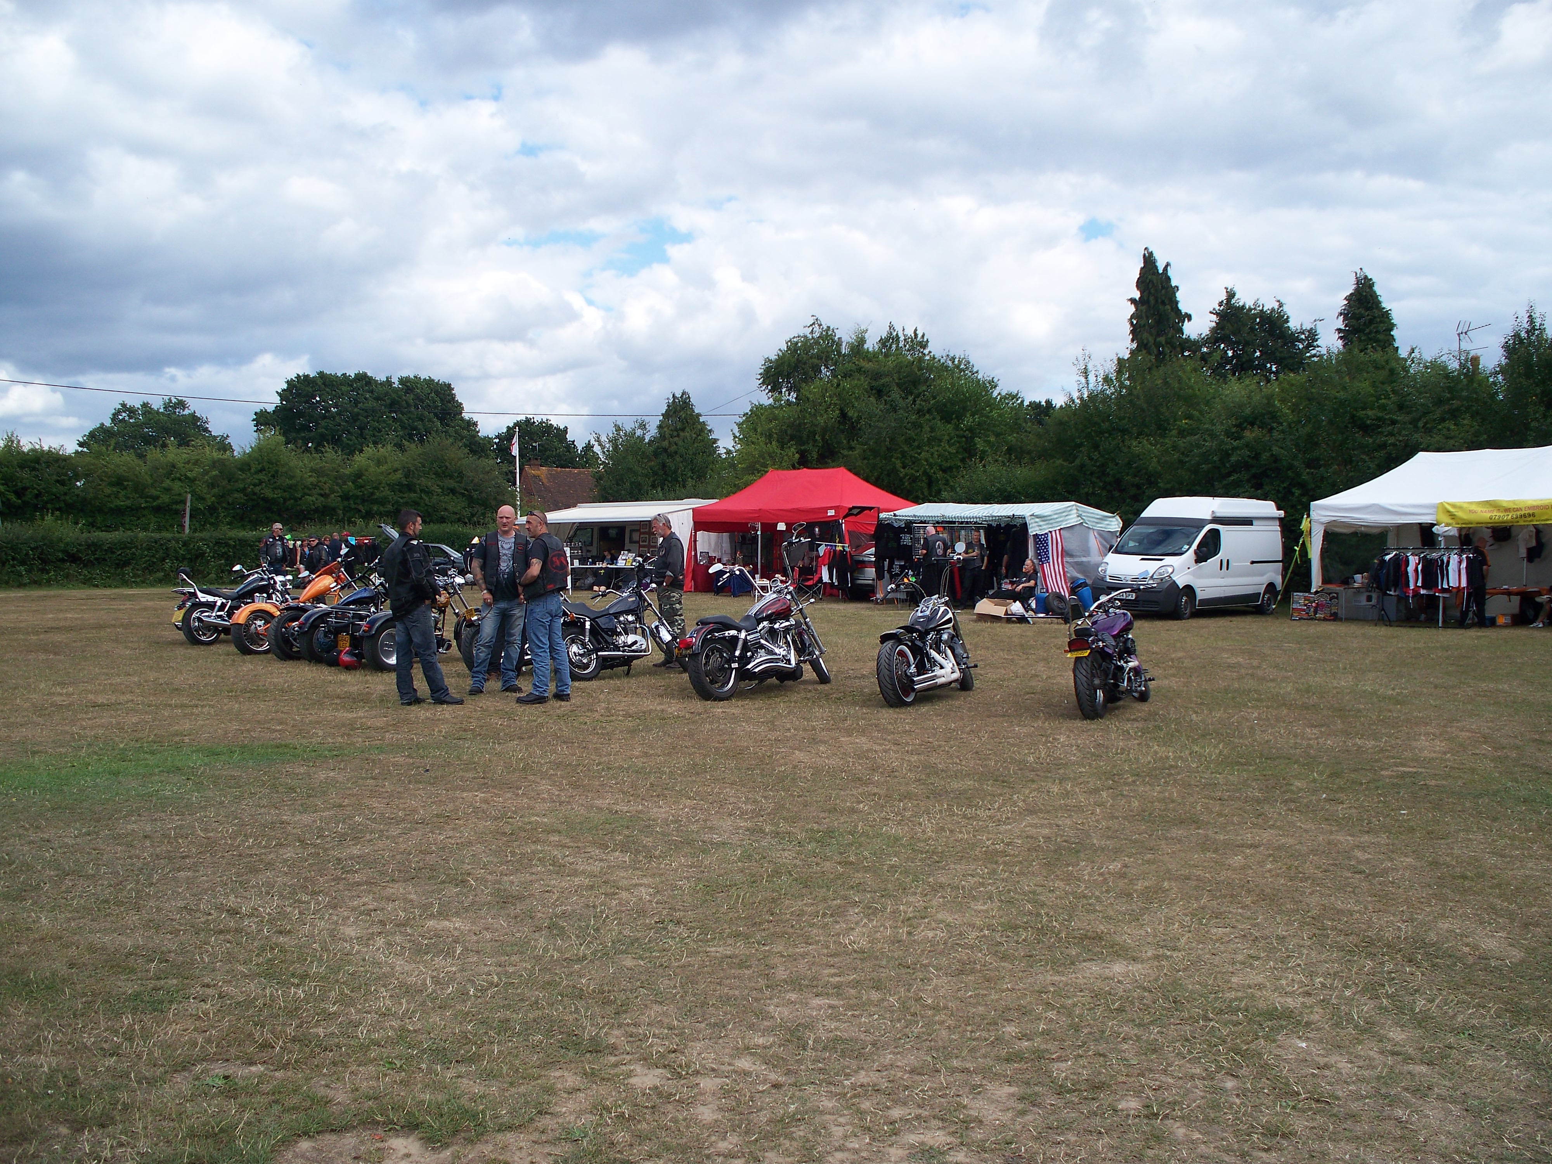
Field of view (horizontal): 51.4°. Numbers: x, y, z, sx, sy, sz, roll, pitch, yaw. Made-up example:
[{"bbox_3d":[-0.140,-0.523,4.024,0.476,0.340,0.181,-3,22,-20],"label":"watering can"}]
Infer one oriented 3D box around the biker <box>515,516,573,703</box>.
[{"bbox_3d":[-2.240,0.242,15.525,0.440,1.810,0.540,1,2,41],"label":"biker"}]

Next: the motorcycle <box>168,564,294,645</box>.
[{"bbox_3d":[-8.030,0.301,24.584,0.930,1.200,2.400,1,2,36],"label":"motorcycle"}]

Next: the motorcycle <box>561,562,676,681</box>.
[{"bbox_3d":[-1.600,0.445,18.018,2.120,1.230,0.850,-1,2,-43],"label":"motorcycle"}]

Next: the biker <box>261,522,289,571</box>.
[{"bbox_3d":[-9.300,-0.150,29.775,0.560,1.820,0.380,-1,2,-30],"label":"biker"}]

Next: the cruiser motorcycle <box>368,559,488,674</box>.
[{"bbox_3d":[-4.300,0.386,19.983,1.000,1.280,2.400,1,2,36],"label":"cruiser motorcycle"}]

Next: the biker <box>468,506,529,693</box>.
[{"bbox_3d":[-2.720,0.191,15.911,0.600,1.850,0.420,0,2,-2],"label":"biker"}]

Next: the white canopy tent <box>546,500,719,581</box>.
[{"bbox_3d":[-4.100,-0.959,42.966,2.500,2.500,5.400,-1,2,-44],"label":"white canopy tent"}]

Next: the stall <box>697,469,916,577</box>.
[{"bbox_3d":[0.820,-1.229,40.557,3.000,3.150,5.900,-1,2,-40],"label":"stall"}]

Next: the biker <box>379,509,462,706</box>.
[{"bbox_3d":[-3.330,0.231,15.162,0.660,1.810,0.520,0,2,-15],"label":"biker"}]

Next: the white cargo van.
[{"bbox_3d":[8.650,-0.521,33.598,4.780,2.470,1.930,-1,2,-43],"label":"white cargo van"}]

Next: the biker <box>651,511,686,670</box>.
[{"bbox_3d":[-1.270,0.119,19.160,0.420,1.820,0.520,0,2,-8],"label":"biker"}]

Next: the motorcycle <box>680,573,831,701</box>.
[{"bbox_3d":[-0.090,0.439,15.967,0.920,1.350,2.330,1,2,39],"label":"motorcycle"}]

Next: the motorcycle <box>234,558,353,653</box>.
[{"bbox_3d":[-6.660,0.312,22.883,0.880,1.270,2.450,1,2,36],"label":"motorcycle"}]

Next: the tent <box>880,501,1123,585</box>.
[{"bbox_3d":[5.200,-0.657,37.596,3.200,2.270,4.400,-1,2,-41],"label":"tent"}]

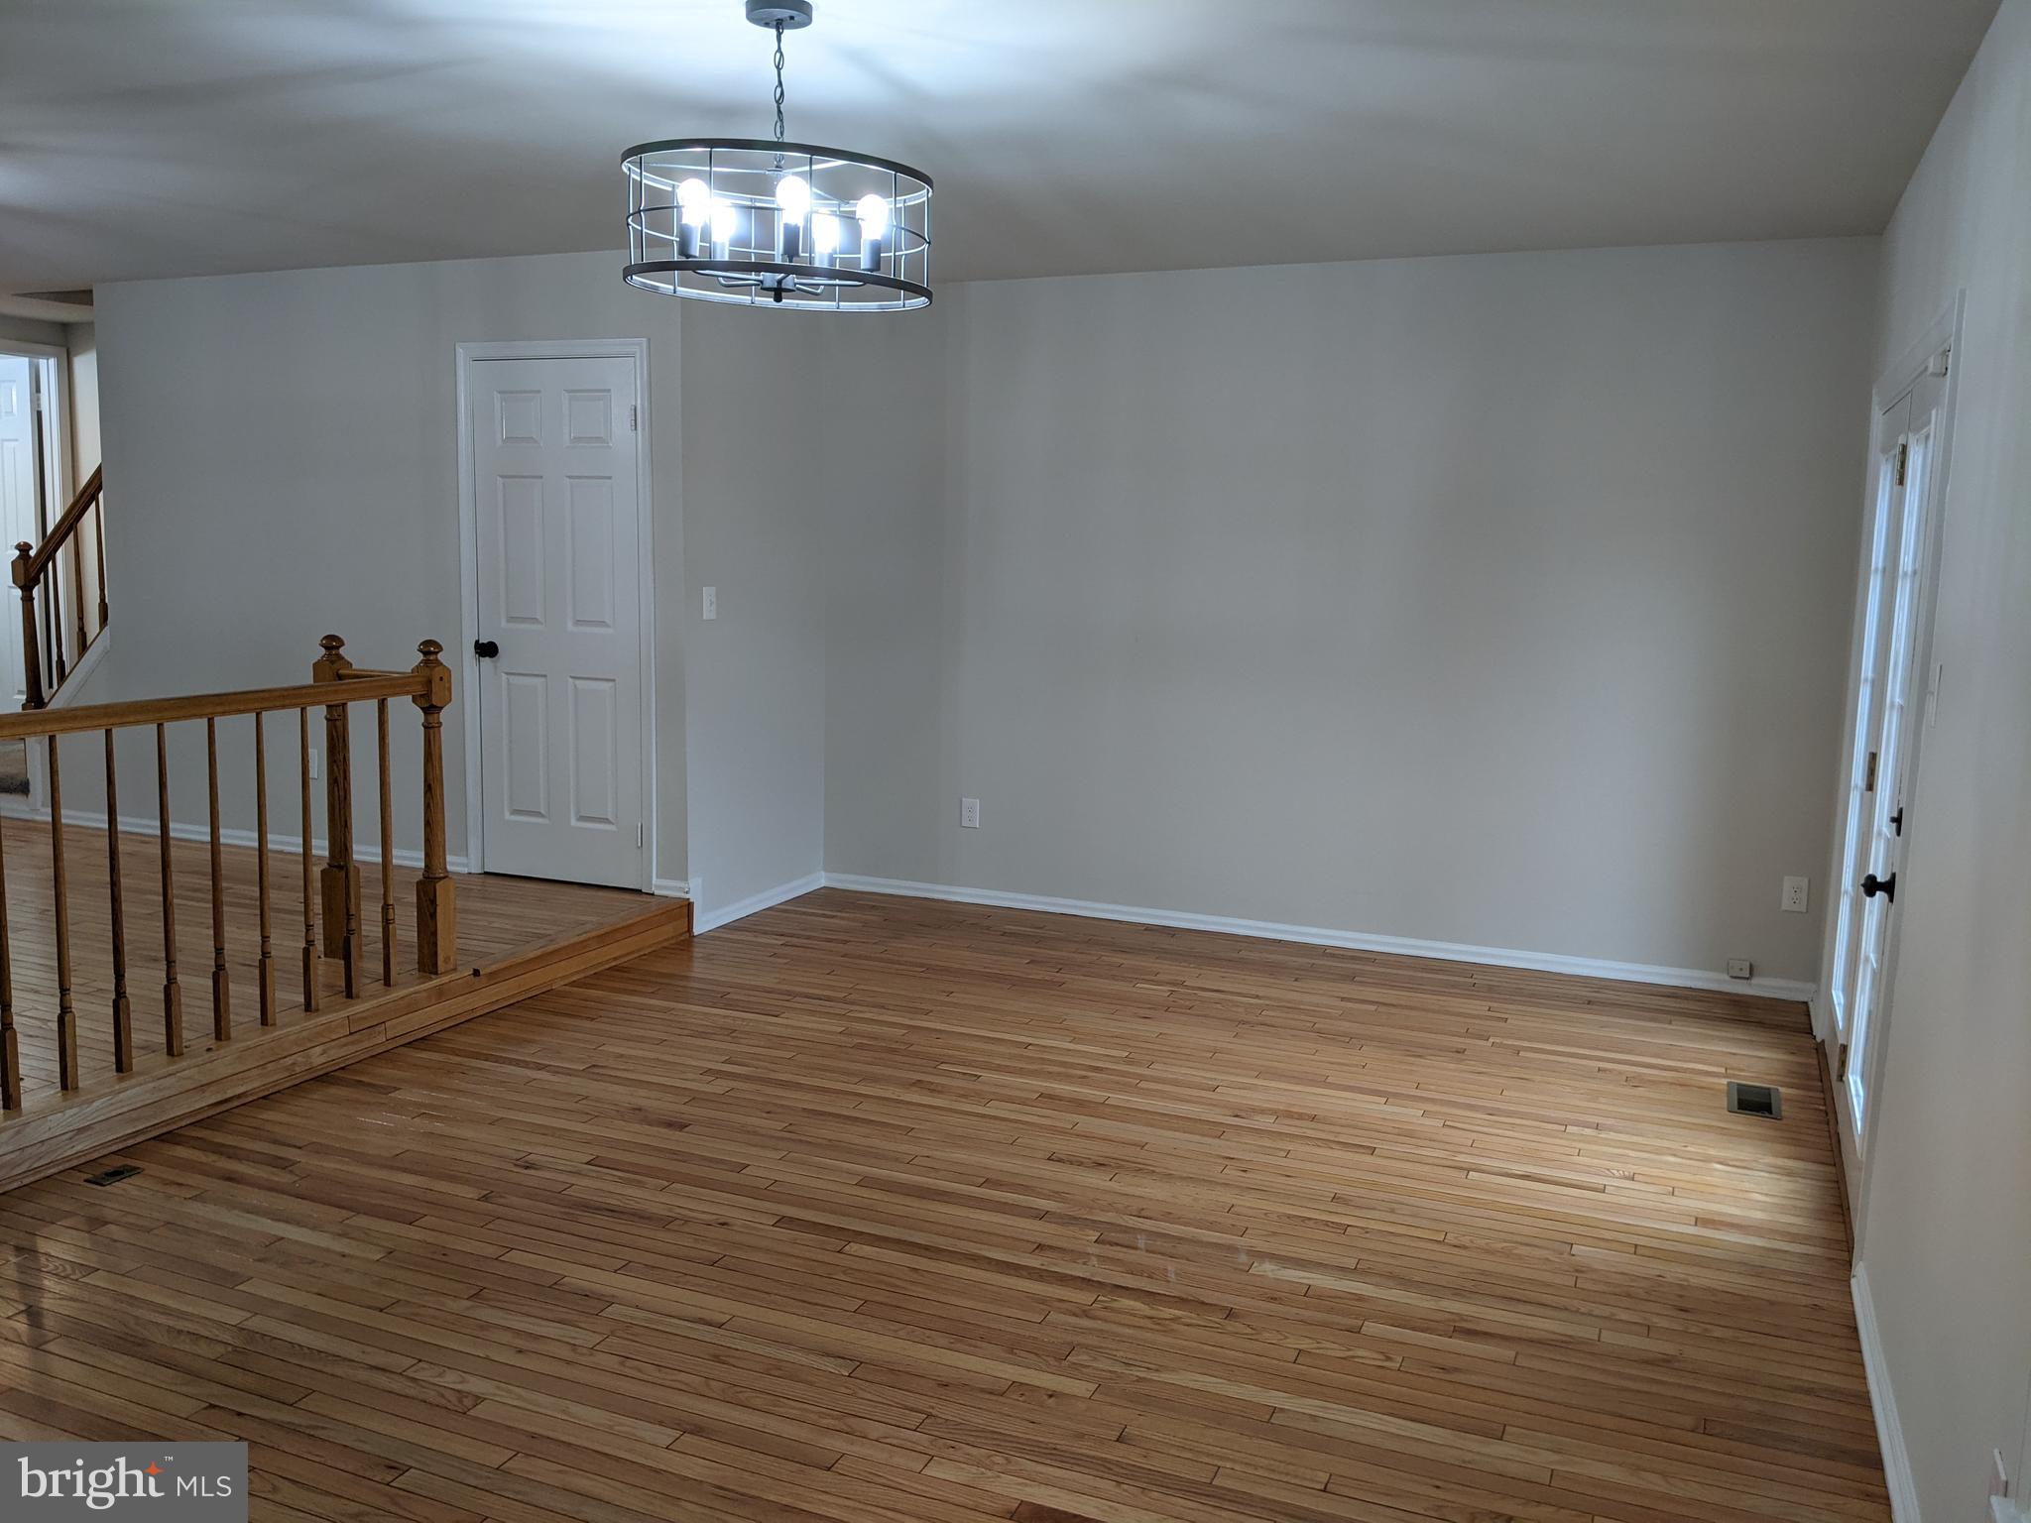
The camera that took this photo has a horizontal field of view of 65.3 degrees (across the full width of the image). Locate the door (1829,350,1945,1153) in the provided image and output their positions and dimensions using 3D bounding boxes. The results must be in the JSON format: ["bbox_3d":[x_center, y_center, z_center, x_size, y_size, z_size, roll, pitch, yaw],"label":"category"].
[{"bbox_3d":[2.278,0.016,4.123,0.060,1.949,1.550,4,9,23],"label":"door"}]

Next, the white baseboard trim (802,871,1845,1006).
[{"bbox_3d":[0.960,0.668,6.281,3.933,0.066,0.018,4,9,23],"label":"white baseboard trim"}]

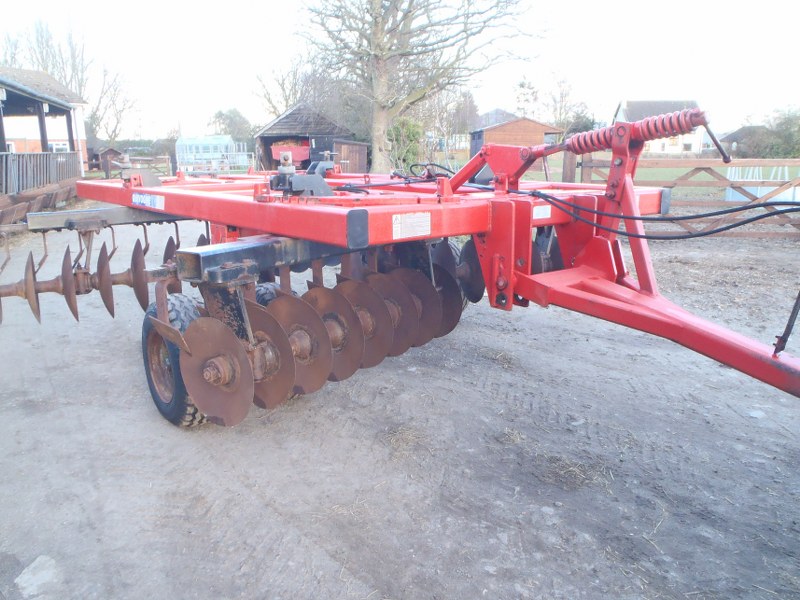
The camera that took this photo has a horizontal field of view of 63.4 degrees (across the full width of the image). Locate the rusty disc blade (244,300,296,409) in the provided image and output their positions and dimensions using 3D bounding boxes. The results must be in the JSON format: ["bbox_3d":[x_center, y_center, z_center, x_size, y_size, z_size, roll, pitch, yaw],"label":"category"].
[{"bbox_3d":[-0.779,0.319,3.672,0.600,0.600,0.090,9,16,35],"label":"rusty disc blade"}]

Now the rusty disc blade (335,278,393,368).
[{"bbox_3d":[-0.264,0.162,4.362,0.600,0.600,0.090,9,16,35],"label":"rusty disc blade"}]

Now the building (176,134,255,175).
[{"bbox_3d":[-11.000,-8.500,38.000,4.200,2.400,2.700,0,13,0],"label":"building"}]

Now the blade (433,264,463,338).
[{"bbox_3d":[0.252,0.004,5.052,0.600,0.600,0.090,9,16,35],"label":"blade"}]

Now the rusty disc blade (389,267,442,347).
[{"bbox_3d":[0.080,0.057,4.822,0.600,0.600,0.090,9,16,35],"label":"rusty disc blade"}]

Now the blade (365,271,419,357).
[{"bbox_3d":[-0.092,0.109,4.592,0.600,0.600,0.090,9,16,35],"label":"blade"}]

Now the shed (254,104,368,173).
[{"bbox_3d":[-5.000,-9.100,37.000,6.100,4.000,5.000,-1,13,-5],"label":"shed"}]

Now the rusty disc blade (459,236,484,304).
[{"bbox_3d":[0.677,-0.256,6.230,0.090,0.600,0.600,-5,14,-19],"label":"rusty disc blade"}]

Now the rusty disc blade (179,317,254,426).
[{"bbox_3d":[-0.951,0.371,3.442,0.600,0.600,0.090,9,16,35],"label":"rusty disc blade"}]

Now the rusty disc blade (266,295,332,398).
[{"bbox_3d":[-0.608,0.266,3.902,0.600,0.600,0.090,9,16,35],"label":"rusty disc blade"}]

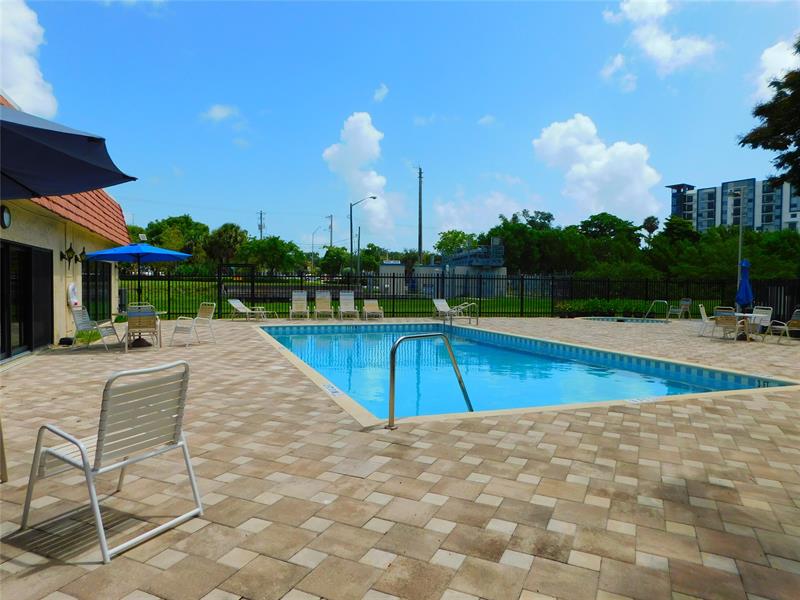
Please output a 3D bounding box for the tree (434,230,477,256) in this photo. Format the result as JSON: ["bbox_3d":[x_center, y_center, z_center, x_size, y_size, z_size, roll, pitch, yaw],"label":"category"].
[{"bbox_3d":[7.741,-5.301,74.870,6.200,8.950,6.200,1,2,6],"label":"tree"}]

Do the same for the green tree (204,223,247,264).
[{"bbox_3d":[-17.045,-3.916,51.916,4.200,7.280,4.200,1,2,0],"label":"green tree"}]

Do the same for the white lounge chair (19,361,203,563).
[{"bbox_3d":[-1.591,0.792,2.976,0.760,0.900,0.610,2,2,26],"label":"white lounge chair"}]

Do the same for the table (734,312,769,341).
[{"bbox_3d":[8.820,0.707,13.624,1.200,0.710,1.200,1,2,0],"label":"table"}]

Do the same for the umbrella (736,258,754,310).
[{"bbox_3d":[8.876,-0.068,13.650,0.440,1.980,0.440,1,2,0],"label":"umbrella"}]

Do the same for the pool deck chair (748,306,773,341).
[{"bbox_3d":[9.861,0.613,14.421,0.750,0.880,0.610,-1,2,-39],"label":"pool deck chair"}]

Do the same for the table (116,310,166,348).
[{"bbox_3d":[-5.702,0.635,11.724,1.100,0.700,1.100,1,2,20],"label":"table"}]

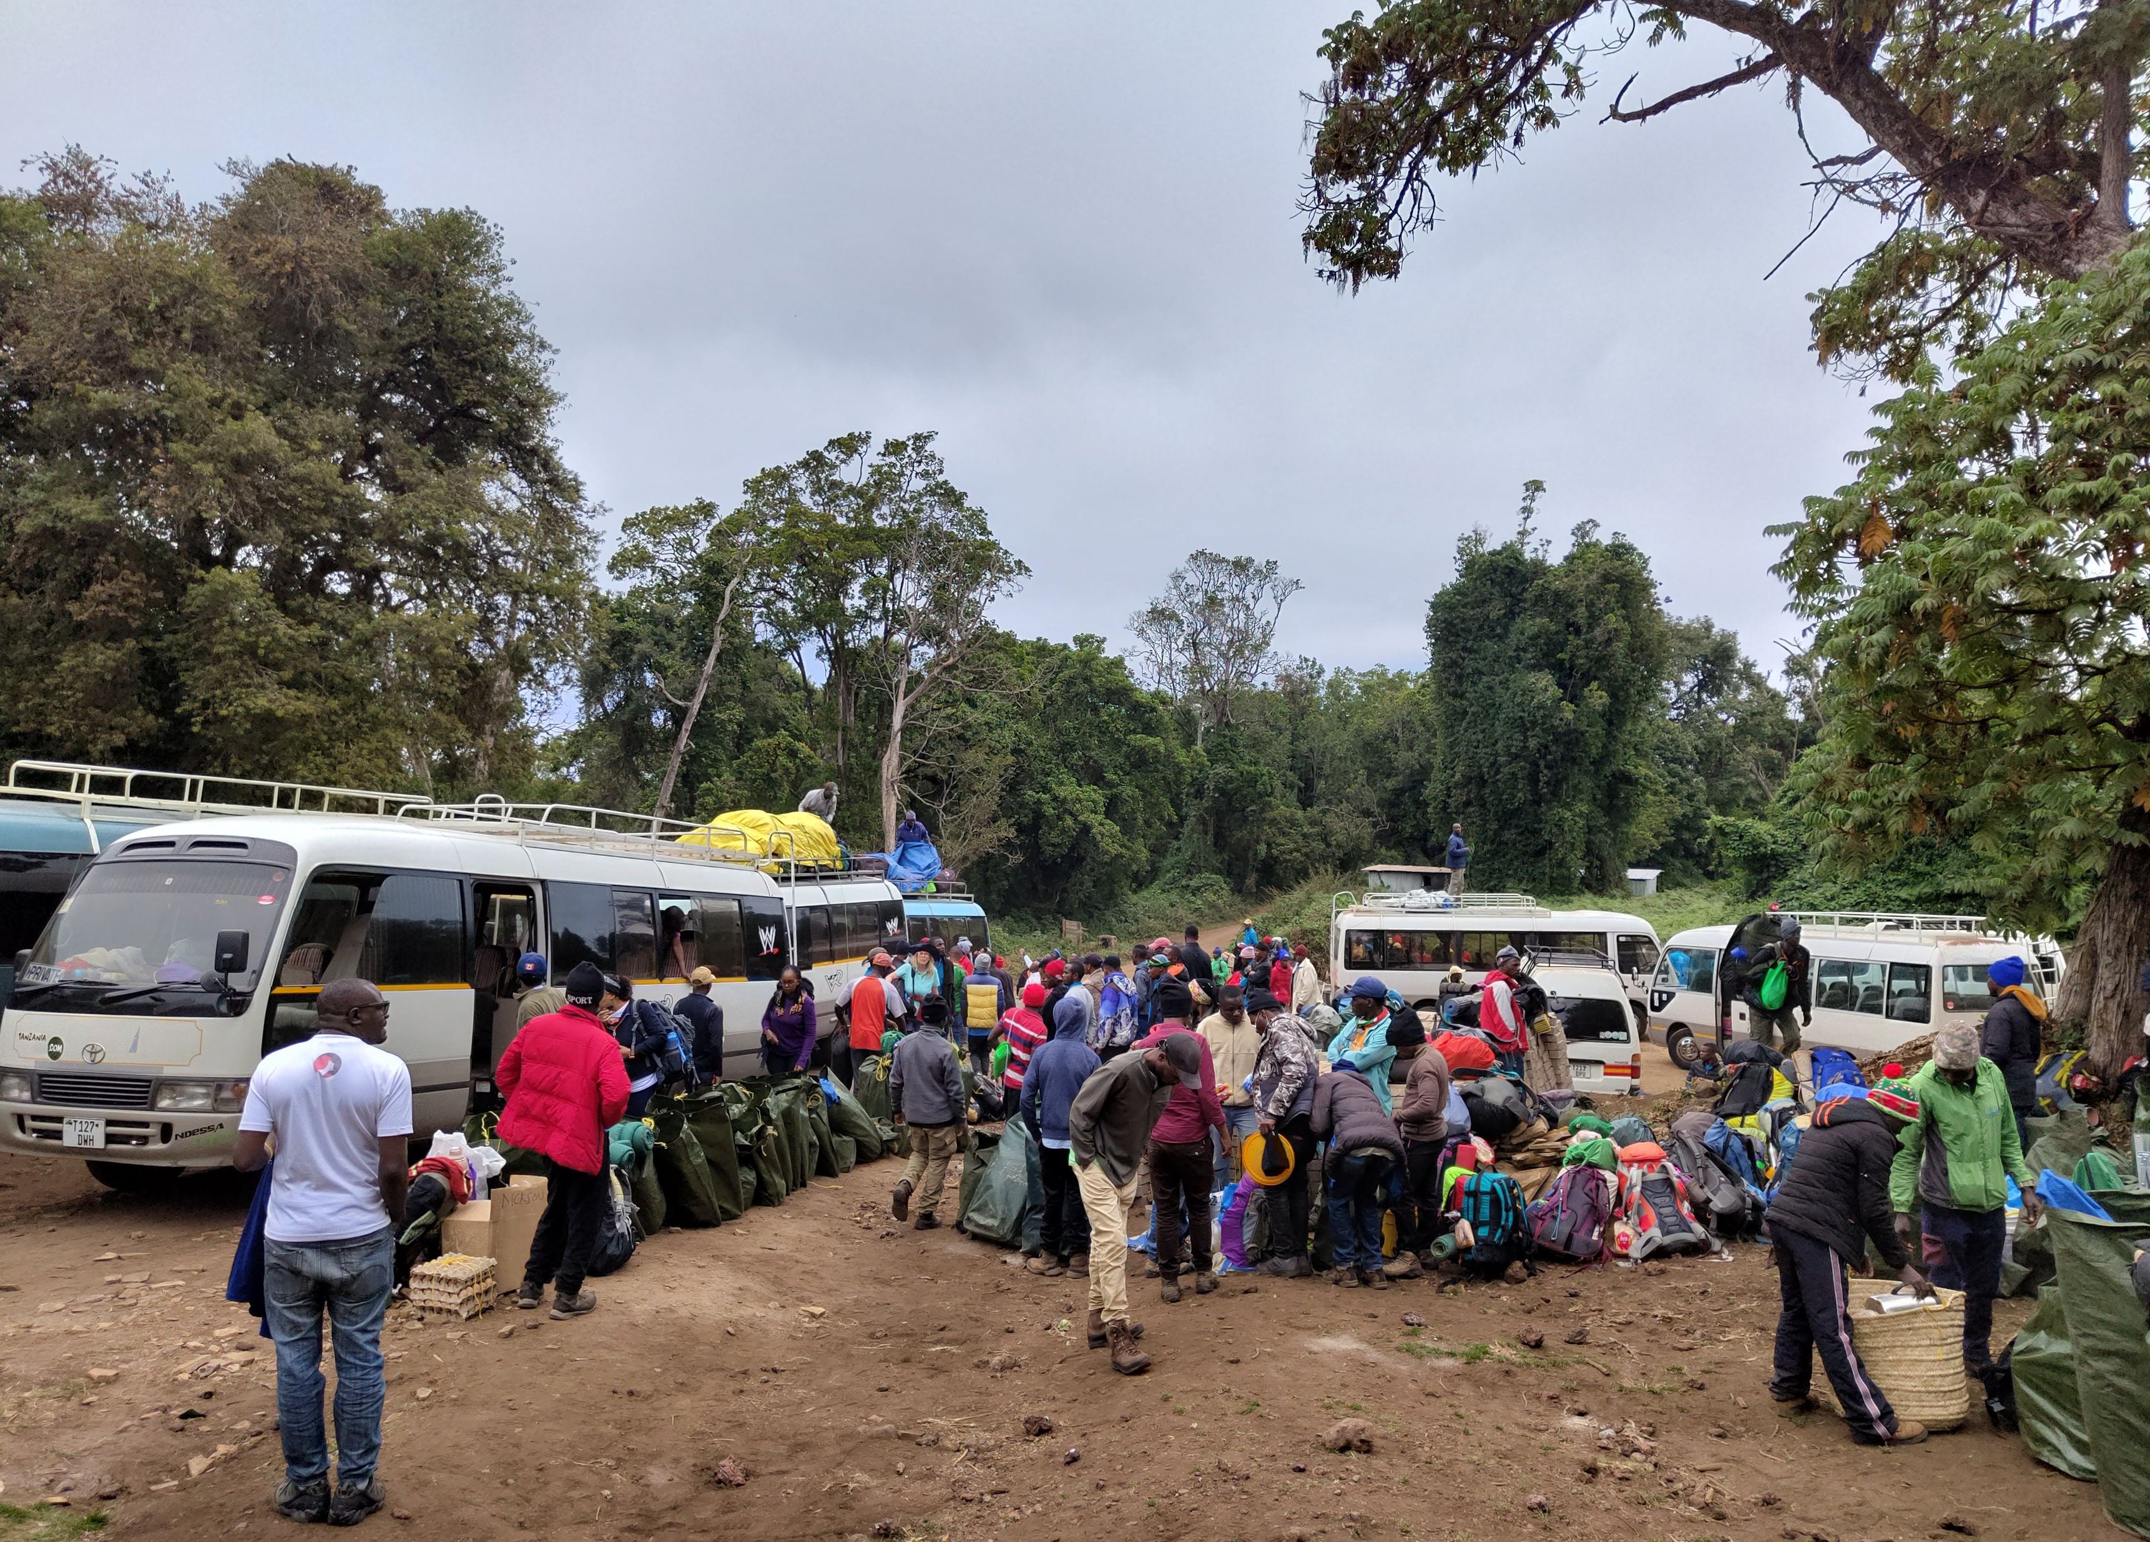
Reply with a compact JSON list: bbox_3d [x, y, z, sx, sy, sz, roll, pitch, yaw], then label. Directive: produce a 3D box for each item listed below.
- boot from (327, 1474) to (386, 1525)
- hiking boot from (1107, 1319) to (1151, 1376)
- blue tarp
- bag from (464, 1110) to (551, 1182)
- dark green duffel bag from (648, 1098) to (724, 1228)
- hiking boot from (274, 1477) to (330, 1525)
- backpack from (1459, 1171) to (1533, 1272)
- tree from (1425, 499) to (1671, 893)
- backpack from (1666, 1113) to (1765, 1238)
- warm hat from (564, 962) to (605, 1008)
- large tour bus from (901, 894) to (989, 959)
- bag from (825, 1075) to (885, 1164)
[{"bbox_3d":[-2.374,2.392,4.970,0.110,0.120,0.290,1,-6,-6],"label":"boot"},{"bbox_3d":[0.245,2.619,6.792,0.115,0.180,0.290,4,-8,-32],"label":"hiking boot"},{"bbox_3d":[-3.057,1.685,26.469,1.300,0.970,1.300,-2,-6,20],"label":"blue tarp"},{"bbox_3d":[-3.543,2.484,9.400,0.580,0.750,0.450,2,-6,-18],"label":"bag"},{"bbox_3d":[-2.588,2.599,9.878,0.380,0.780,0.450,-3,-7,25],"label":"dark green duffel bag"},{"bbox_3d":[-2.575,2.387,4.944,0.110,0.120,0.290,5,-8,-41],"label":"hiking boot"},{"bbox_3d":[2.657,2.859,9.450,0.380,0.640,0.330,-6,-14,33],"label":"backpack"},{"bbox_3d":[20.847,-3.221,65.726,9.800,16.800,9.800,-2,-6,17],"label":"tree"},{"bbox_3d":[4.454,2.820,10.361,0.400,0.720,0.340,-38,-36,21],"label":"backpack"},{"bbox_3d":[-2.525,1.103,7.675,0.190,0.230,0.210,-2,-6,18],"label":"warm hat"},{"bbox_3d":[-4.200,3.568,27.369,2.060,2.700,6.990,-3,-8,25],"label":"large tour bus"},{"bbox_3d":[-1.941,3.079,13.200,0.380,0.800,0.420,-24,-6,8],"label":"bag"}]

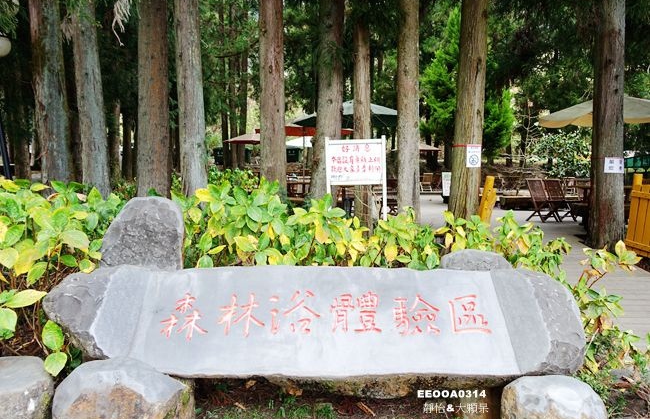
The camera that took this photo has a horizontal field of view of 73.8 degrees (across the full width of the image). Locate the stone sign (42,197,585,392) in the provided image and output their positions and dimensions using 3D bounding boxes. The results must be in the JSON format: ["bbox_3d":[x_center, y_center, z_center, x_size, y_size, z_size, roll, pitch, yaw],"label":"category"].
[{"bbox_3d":[-0.100,0.414,2.304,2.800,0.860,0.680,0,7,0],"label":"stone sign"}]

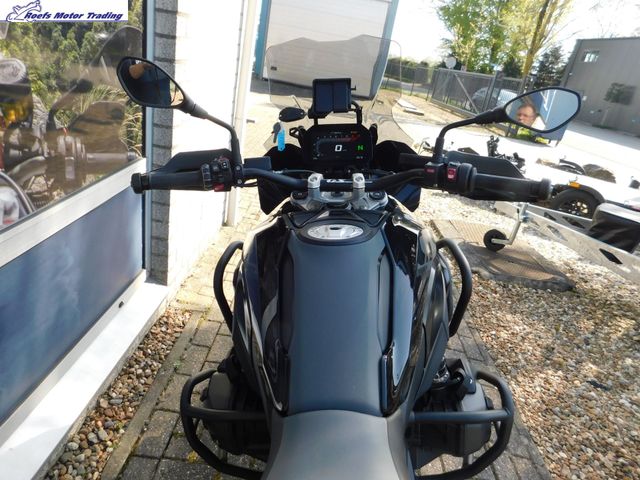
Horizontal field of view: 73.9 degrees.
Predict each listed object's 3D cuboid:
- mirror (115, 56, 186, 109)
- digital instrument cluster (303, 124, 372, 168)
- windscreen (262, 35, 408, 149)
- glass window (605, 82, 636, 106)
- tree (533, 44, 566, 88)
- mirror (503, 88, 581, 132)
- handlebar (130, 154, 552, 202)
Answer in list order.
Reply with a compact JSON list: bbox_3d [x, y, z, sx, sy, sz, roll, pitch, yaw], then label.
[{"bbox_3d":[-0.363,-0.337,0.910,0.138,0.102,0.050,-6,23,-11],"label":"mirror"},{"bbox_3d":[0.047,-0.245,1.140,0.185,0.125,0.050,0,-10,2],"label":"digital instrument cluster"},{"bbox_3d":[0.053,-0.400,1.214,0.405,0.370,0.110,0,57,2],"label":"windscreen"},{"bbox_3d":[25.972,-12.635,36.733,0.200,1.500,2.900,8,23,-6],"label":"glass window"},{"bbox_3d":[24.990,-17.932,47.373,4.000,7.100,4.000,8,23,-6],"label":"tree"},{"bbox_3d":[0.461,-0.272,0.885,0.142,0.095,0.050,6,24,17],"label":"mirror"},{"bbox_3d":[0.043,-0.135,0.951,0.900,0.110,0.160,0,23,2],"label":"handlebar"}]

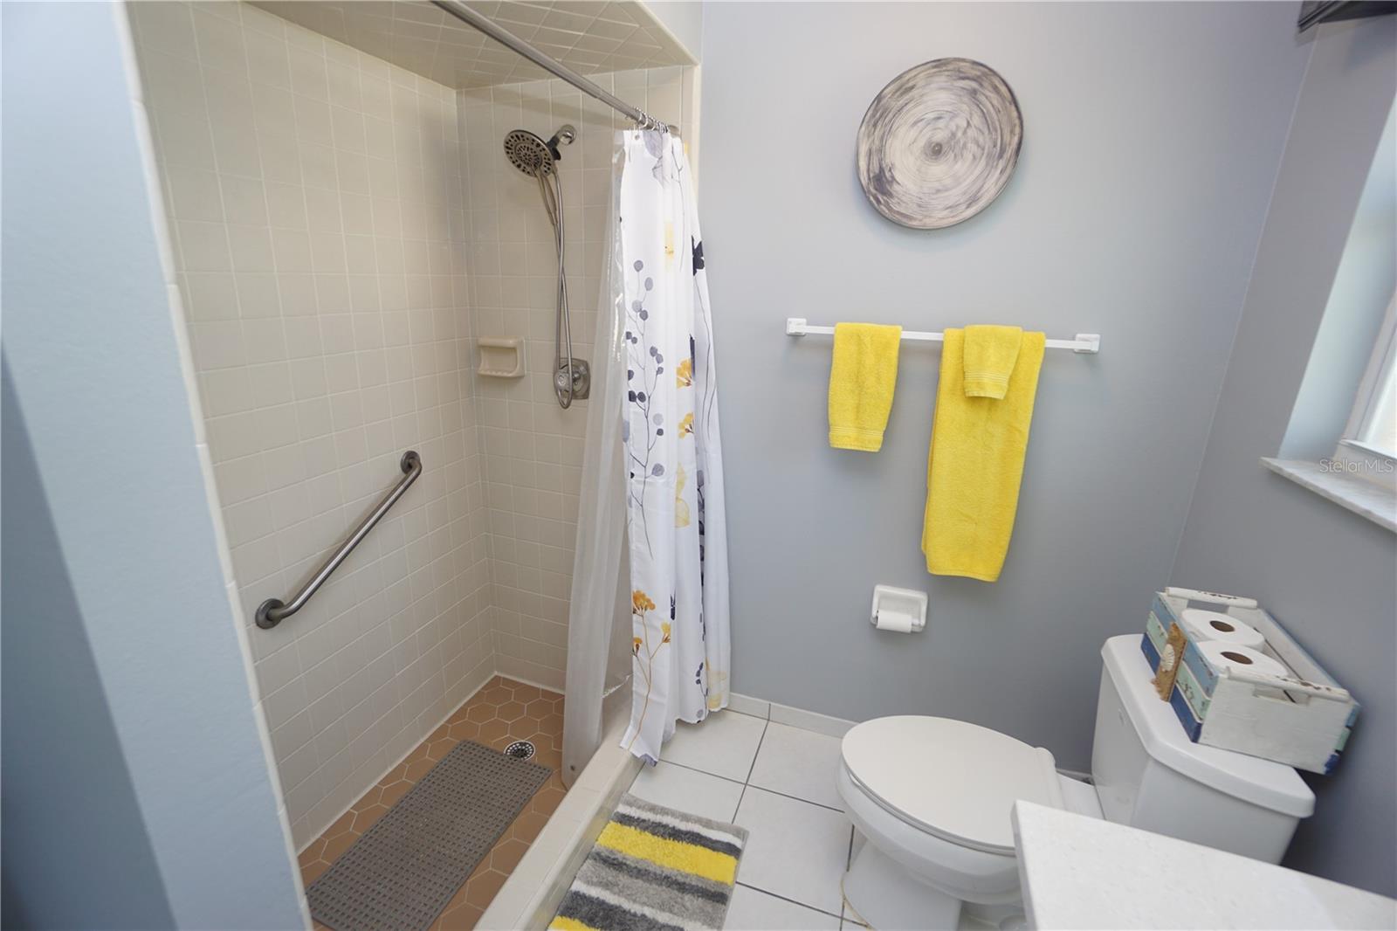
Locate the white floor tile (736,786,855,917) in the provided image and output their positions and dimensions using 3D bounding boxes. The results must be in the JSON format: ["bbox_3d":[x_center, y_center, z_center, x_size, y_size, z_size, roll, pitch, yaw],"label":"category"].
[{"bbox_3d":[0.252,1.059,1.624,0.325,0.010,0.322,7,16,18],"label":"white floor tile"}]

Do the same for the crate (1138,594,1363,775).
[{"bbox_3d":[0.996,0.381,1.090,0.178,0.142,0.316,8,17,22],"label":"crate"}]

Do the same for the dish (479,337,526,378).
[{"bbox_3d":[-0.704,-0.388,2.075,0.160,0.135,0.072,7,16,18],"label":"dish"}]

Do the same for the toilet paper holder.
[{"bbox_3d":[0.624,0.445,1.810,0.153,0.122,0.065,7,16,18],"label":"toilet paper holder"}]

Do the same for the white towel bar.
[{"bbox_3d":[0.634,-0.357,1.588,0.795,0.052,0.070,7,16,18],"label":"white towel bar"}]

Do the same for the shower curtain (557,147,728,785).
[{"bbox_3d":[-0.127,0.013,1.697,0.380,1.850,0.500,7,16,18],"label":"shower curtain"}]

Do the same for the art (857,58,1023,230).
[{"bbox_3d":[0.607,-0.813,1.490,0.393,0.393,0.040,7,16,18],"label":"art"}]

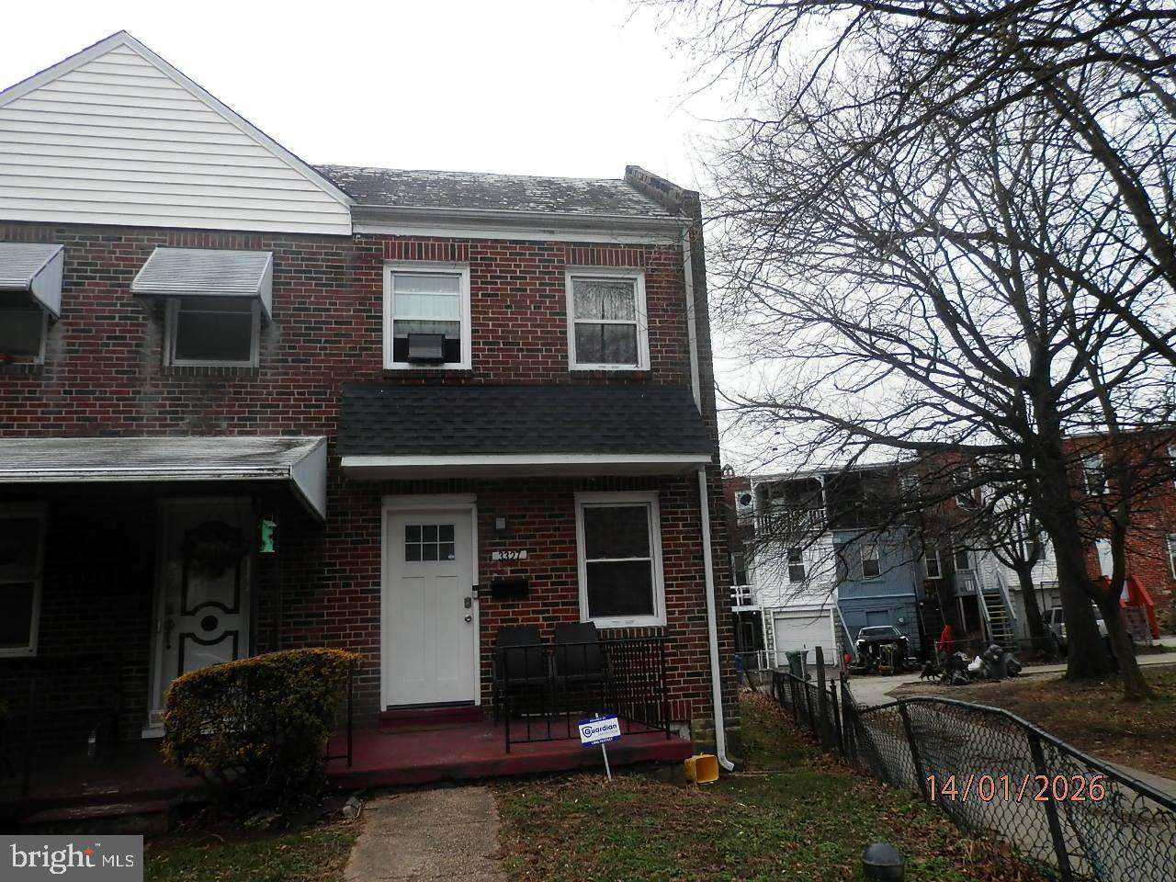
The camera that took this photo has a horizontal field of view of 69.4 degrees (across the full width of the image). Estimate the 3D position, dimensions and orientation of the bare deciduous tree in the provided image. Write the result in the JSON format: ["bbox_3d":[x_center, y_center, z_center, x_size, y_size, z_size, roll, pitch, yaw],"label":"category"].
[{"bbox_3d":[7.181,-1.462,17.000,9.500,12.400,8.500,0,-11,-11],"label":"bare deciduous tree"}]

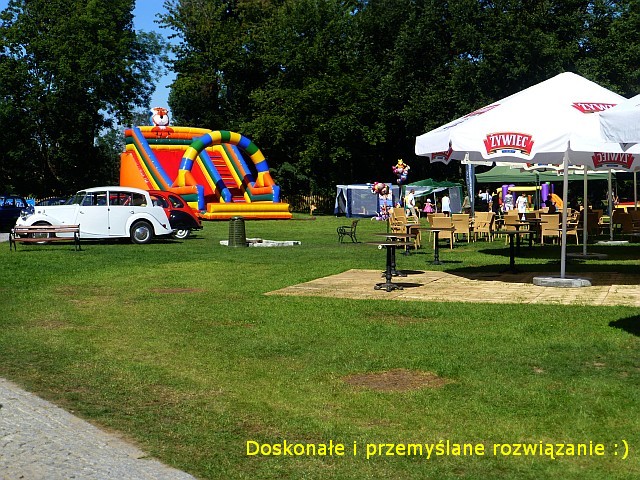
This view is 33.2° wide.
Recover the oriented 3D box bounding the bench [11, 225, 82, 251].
[{"bbox_3d":[-7.678,-0.084,30.026,1.850,0.750,0.650,0,3,-2],"label":"bench"}]

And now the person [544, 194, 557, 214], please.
[{"bbox_3d":[10.101,-1.226,46.992,0.300,1.530,0.450,-1,3,-30],"label":"person"}]

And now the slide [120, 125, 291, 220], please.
[{"bbox_3d":[-7.354,-4.395,69.173,6.500,5.900,9.400,-2,3,-39],"label":"slide"}]

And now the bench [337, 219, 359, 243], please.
[{"bbox_3d":[0.943,-0.310,35.121,0.650,0.750,1.850,0,3,-2],"label":"bench"}]

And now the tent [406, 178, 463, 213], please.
[{"bbox_3d":[7.753,-2.908,73.443,3.600,2.550,3.100,0,3,-6],"label":"tent"}]

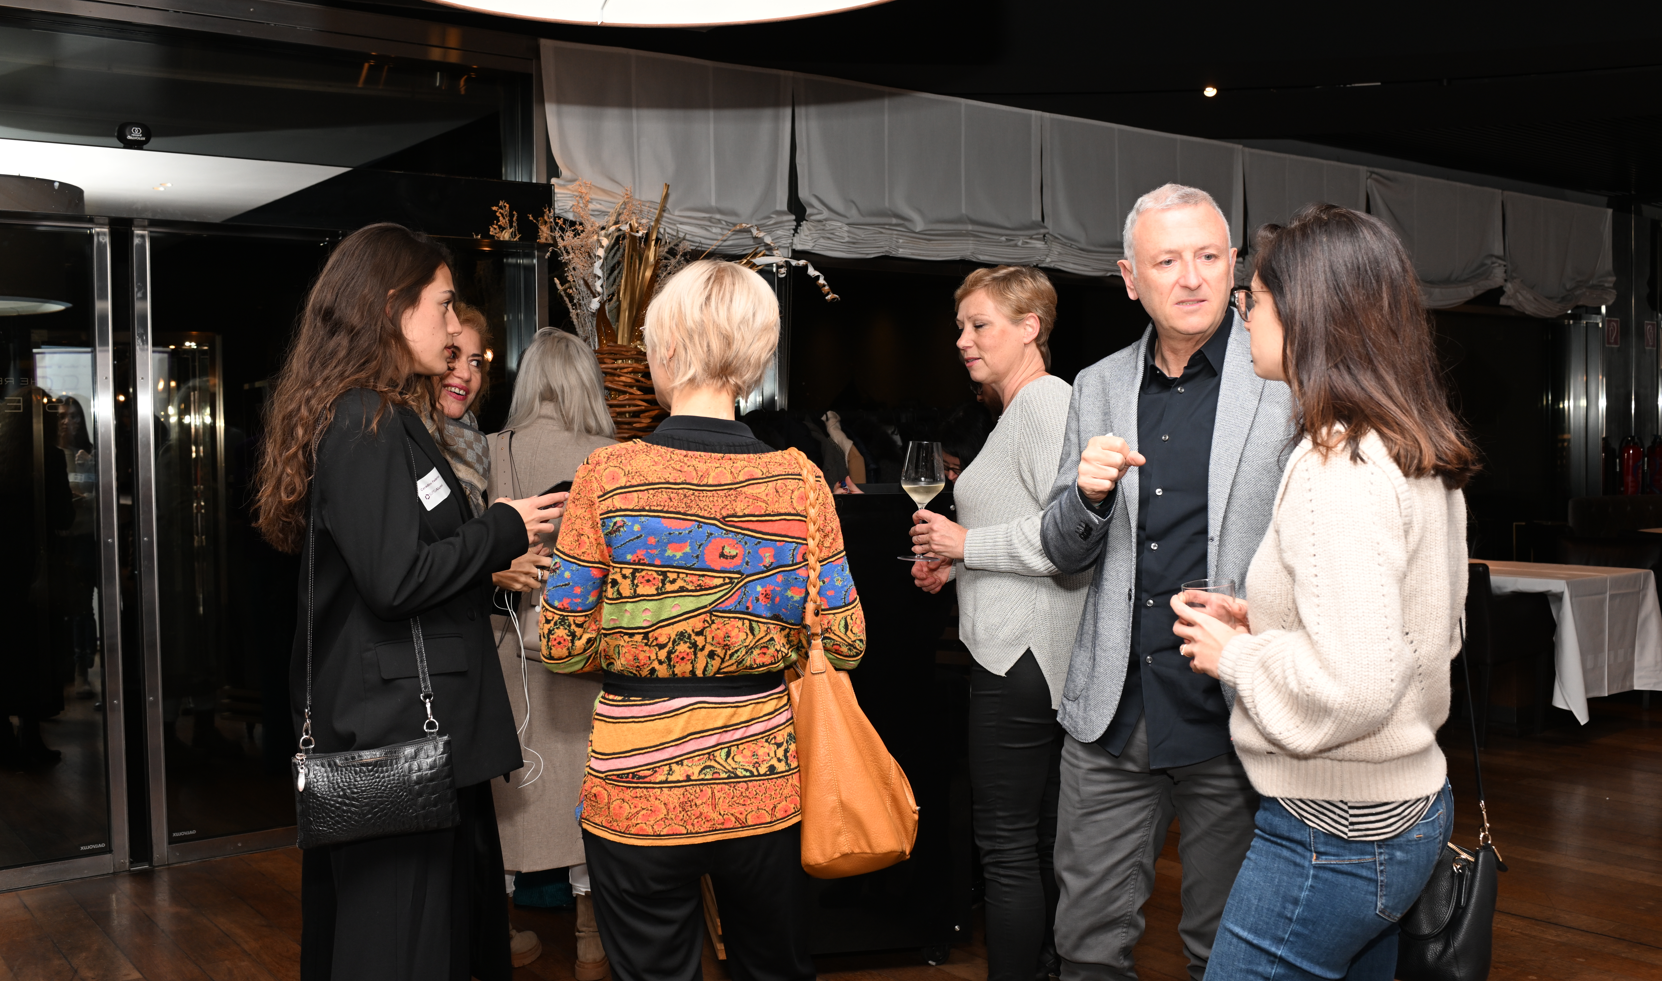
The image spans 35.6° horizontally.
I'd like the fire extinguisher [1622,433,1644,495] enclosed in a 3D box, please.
[{"bbox_3d":[5.552,-0.126,17.900,0.170,0.520,0.160,0,2,38],"label":"fire extinguisher"}]

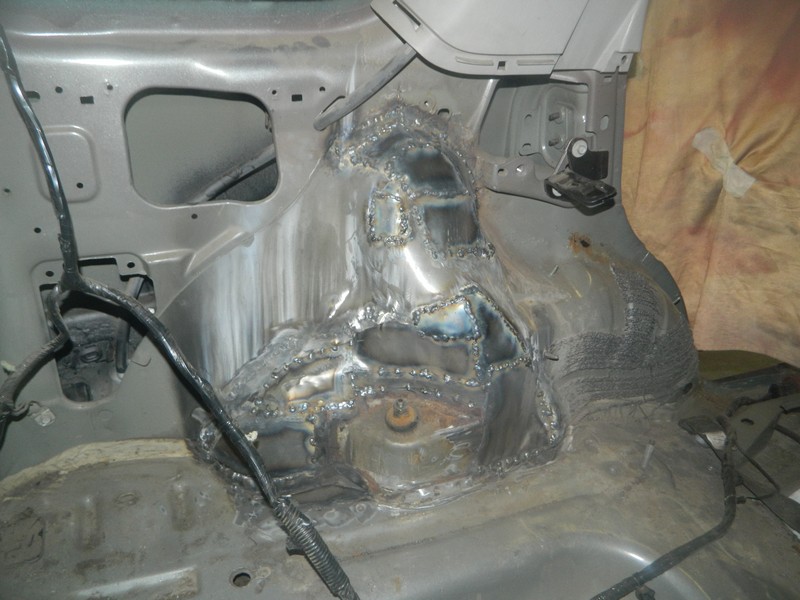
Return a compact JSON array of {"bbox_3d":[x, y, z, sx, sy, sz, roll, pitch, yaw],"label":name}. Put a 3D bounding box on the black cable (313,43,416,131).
[{"bbox_3d":[-0.047,-0.302,0.930,0.180,0.030,0.036,-40,15,12],"label":"black cable"}]

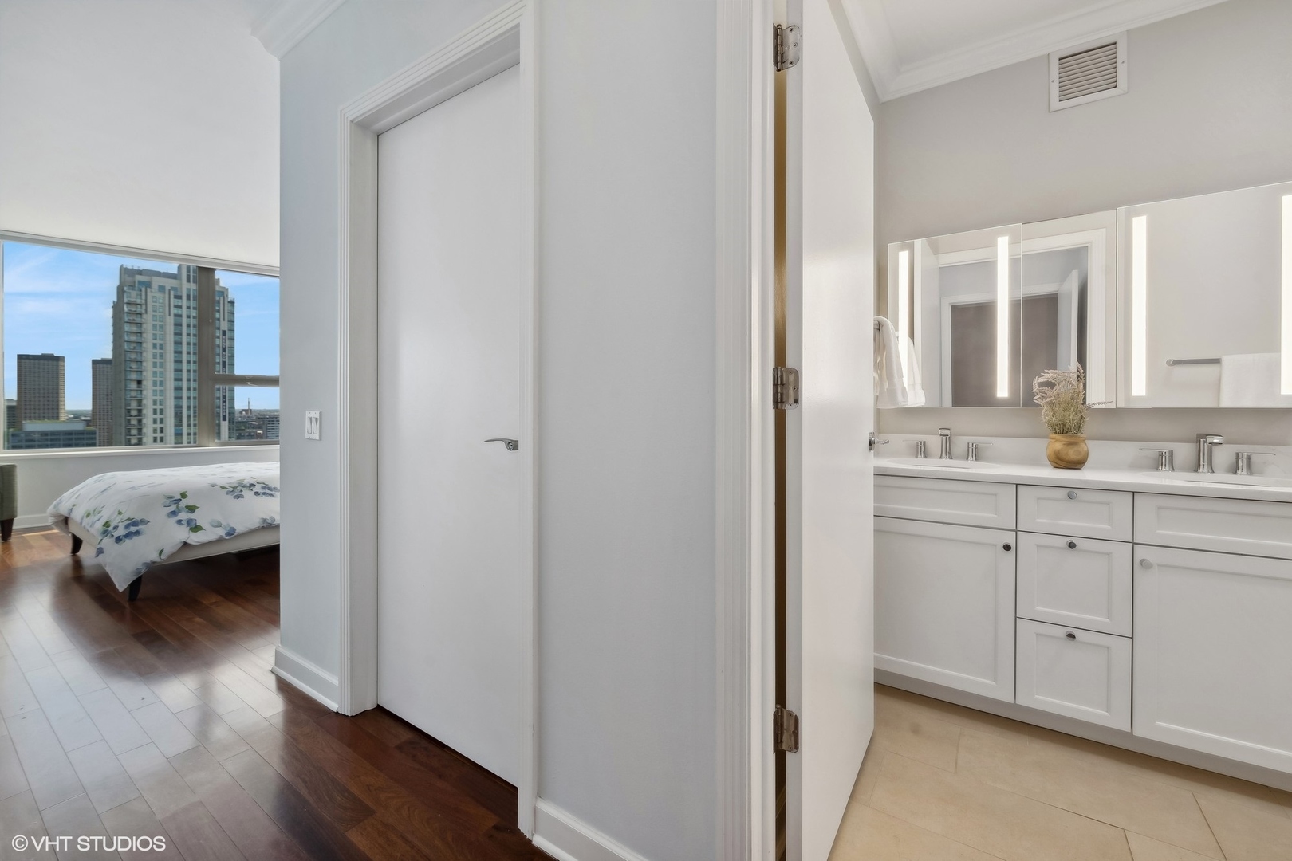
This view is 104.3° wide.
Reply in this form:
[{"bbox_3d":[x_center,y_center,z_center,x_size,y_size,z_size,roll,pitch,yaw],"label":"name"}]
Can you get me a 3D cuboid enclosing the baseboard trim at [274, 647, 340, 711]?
[{"bbox_3d":[-1.384,0.984,2.036,0.520,0.128,0.025,1,2,32],"label":"baseboard trim"}]

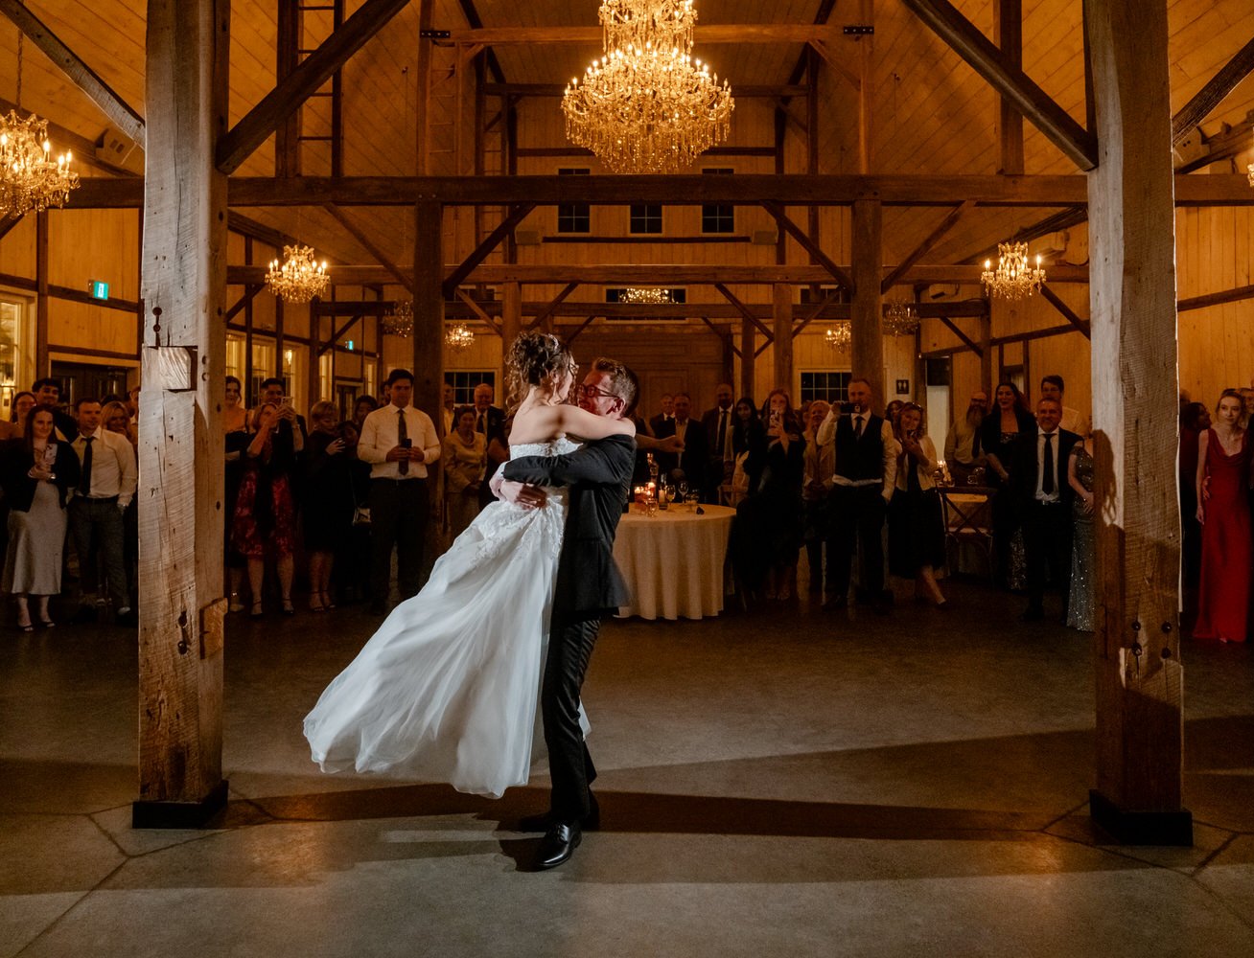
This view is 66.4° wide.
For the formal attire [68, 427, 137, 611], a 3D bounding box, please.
[{"bbox_3d":[-3.965,0.306,7.250,0.520,1.400,0.340,-1,3,-14],"label":"formal attire"}]

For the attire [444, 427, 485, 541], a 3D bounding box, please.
[{"bbox_3d":[-1.523,0.201,9.038,0.410,1.340,0.270,0,4,-7],"label":"attire"}]

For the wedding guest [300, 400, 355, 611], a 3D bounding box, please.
[{"bbox_3d":[-2.374,0.223,7.600,0.440,1.640,0.380,-2,4,-37],"label":"wedding guest"}]

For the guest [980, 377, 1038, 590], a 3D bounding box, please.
[{"bbox_3d":[3.262,0.080,8.177,0.480,1.765,0.340,1,4,20],"label":"guest"}]

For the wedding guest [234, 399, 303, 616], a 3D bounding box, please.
[{"bbox_3d":[-2.809,0.220,7.500,0.540,1.680,0.460,-2,4,-30],"label":"wedding guest"}]

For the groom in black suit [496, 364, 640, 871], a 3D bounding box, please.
[{"bbox_3d":[-0.204,0.464,3.380,0.550,1.760,0.550,-1,3,-17],"label":"groom in black suit"}]

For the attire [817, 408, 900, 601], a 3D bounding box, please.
[{"bbox_3d":[1.827,0.230,7.550,0.640,1.550,0.400,1,3,15],"label":"attire"}]

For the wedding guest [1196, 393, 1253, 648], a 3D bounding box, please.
[{"bbox_3d":[4.069,0.236,6.534,0.410,1.690,0.310,2,4,25],"label":"wedding guest"}]

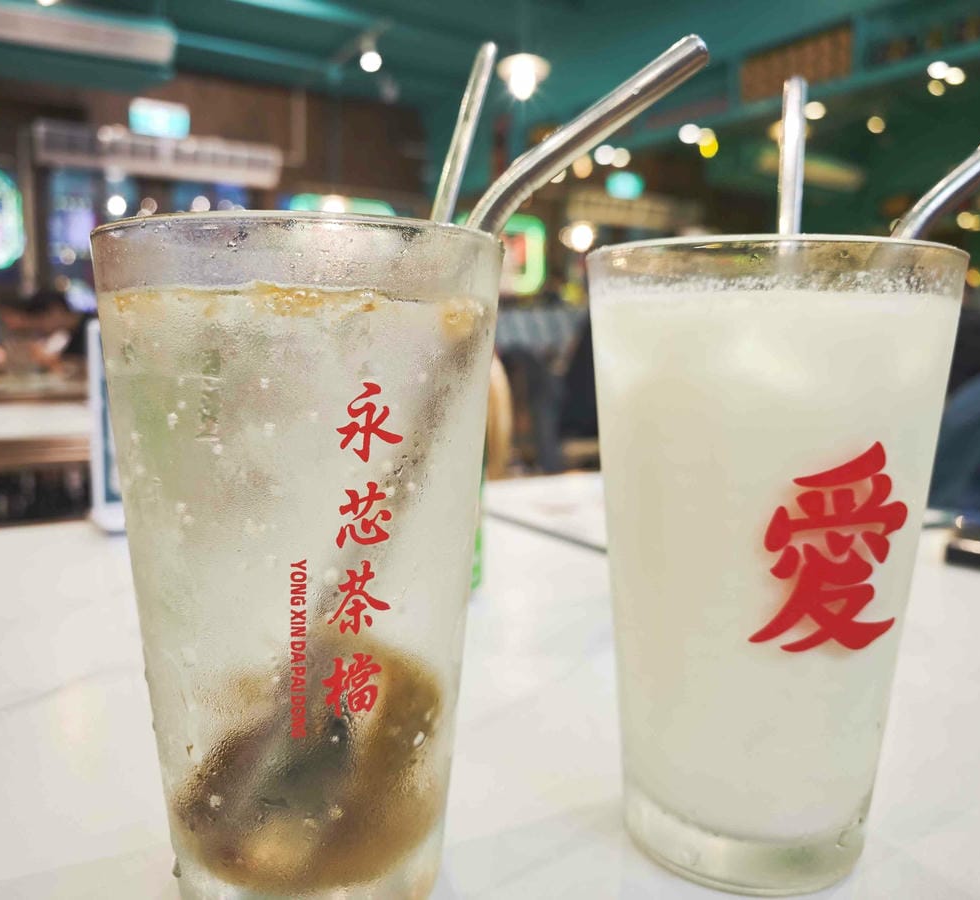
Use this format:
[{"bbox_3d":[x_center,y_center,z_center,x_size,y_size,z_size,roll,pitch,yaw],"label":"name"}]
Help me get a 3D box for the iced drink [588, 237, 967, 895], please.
[{"bbox_3d":[0.069,0.027,0.211,0.089,0.151,0.089,0,6,-6],"label":"iced drink"}]

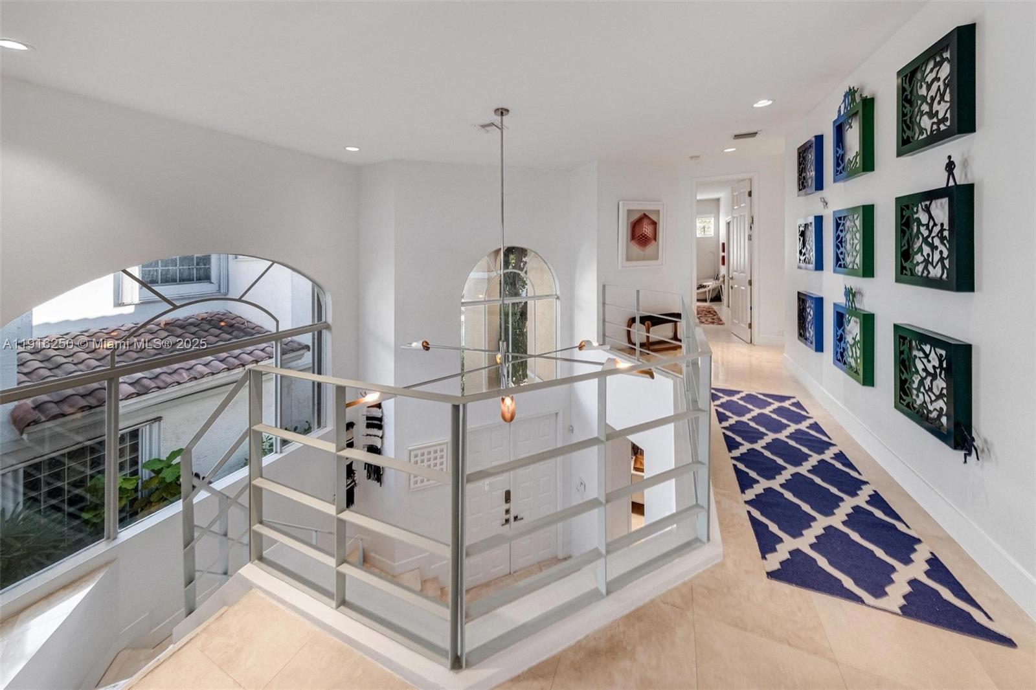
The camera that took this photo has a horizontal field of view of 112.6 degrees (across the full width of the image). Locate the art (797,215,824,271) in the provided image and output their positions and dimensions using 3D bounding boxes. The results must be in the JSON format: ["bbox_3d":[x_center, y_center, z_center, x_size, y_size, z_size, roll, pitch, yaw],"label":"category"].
[{"bbox_3d":[2.914,-1.015,3.446,0.068,0.510,0.479,0,7,24],"label":"art"}]

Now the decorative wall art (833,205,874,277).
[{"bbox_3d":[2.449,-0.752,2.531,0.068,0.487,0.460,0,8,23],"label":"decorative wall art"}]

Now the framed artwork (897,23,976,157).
[{"bbox_3d":[2.203,-1.315,1.839,0.068,0.510,0.479,0,7,24],"label":"framed artwork"}]

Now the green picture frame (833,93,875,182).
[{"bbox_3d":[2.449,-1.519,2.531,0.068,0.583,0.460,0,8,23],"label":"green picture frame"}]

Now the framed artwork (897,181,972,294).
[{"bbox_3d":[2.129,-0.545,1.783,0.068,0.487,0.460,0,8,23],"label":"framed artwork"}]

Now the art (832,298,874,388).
[{"bbox_3d":[2.483,-0.025,2.565,0.065,0.495,0.465,-4,10,24],"label":"art"}]

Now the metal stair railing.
[{"bbox_3d":[0.214,0.332,3.228,2.586,1.500,4.451,3,12,23],"label":"metal stair railing"}]

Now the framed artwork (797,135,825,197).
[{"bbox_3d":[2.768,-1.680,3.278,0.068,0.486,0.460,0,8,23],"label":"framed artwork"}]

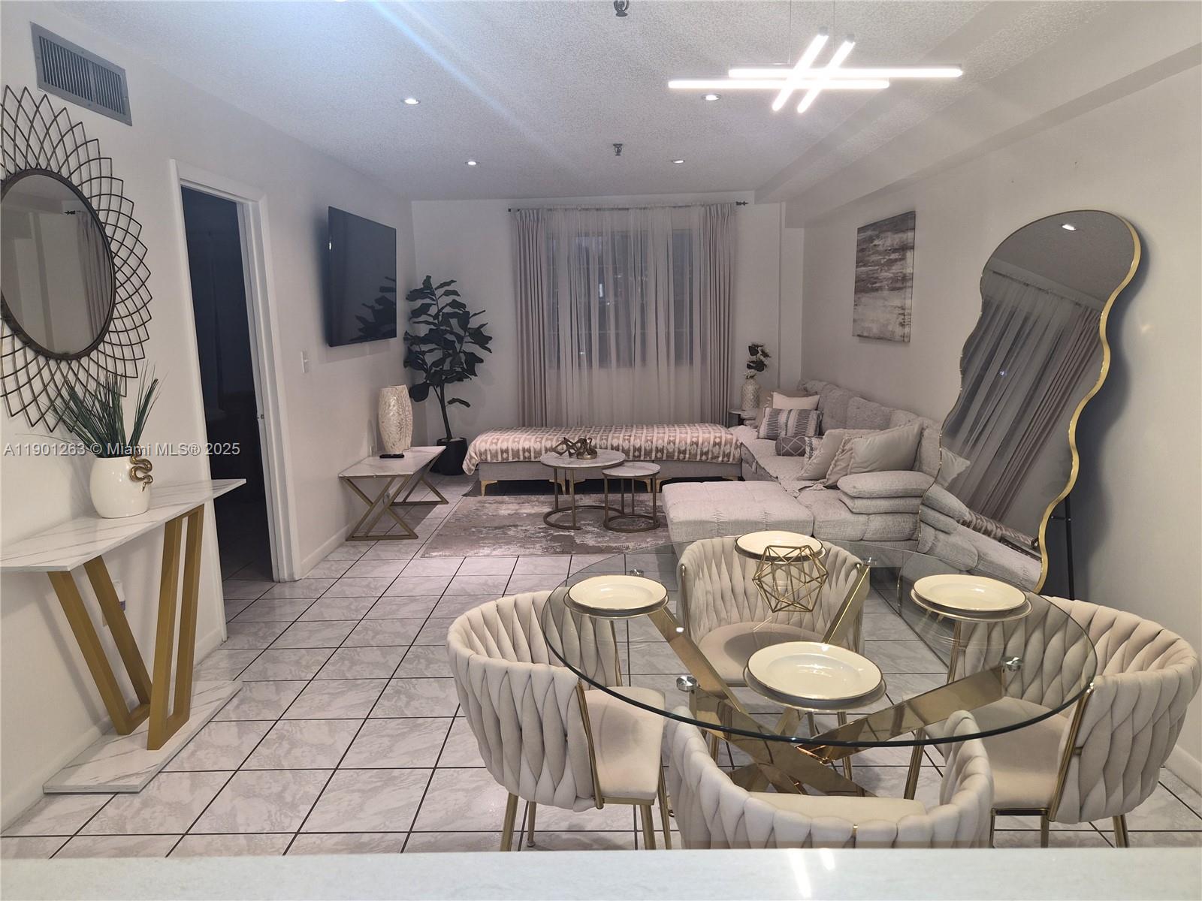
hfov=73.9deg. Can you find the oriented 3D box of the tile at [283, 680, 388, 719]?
[{"bbox_3d":[-1.032,0.982,3.138,0.325,0.010,0.325,-1,10,1],"label":"tile"}]

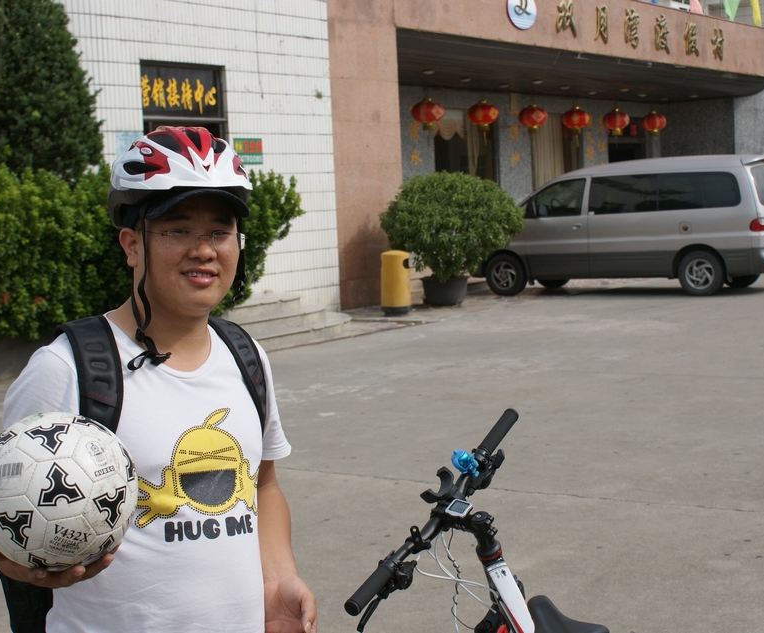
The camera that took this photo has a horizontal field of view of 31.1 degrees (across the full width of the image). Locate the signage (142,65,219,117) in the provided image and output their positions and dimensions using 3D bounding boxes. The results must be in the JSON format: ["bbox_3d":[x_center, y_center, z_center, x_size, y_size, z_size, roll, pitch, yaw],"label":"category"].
[{"bbox_3d":[-2.397,-2.709,16.453,0.060,0.618,1.381,1,6,35],"label":"signage"}]

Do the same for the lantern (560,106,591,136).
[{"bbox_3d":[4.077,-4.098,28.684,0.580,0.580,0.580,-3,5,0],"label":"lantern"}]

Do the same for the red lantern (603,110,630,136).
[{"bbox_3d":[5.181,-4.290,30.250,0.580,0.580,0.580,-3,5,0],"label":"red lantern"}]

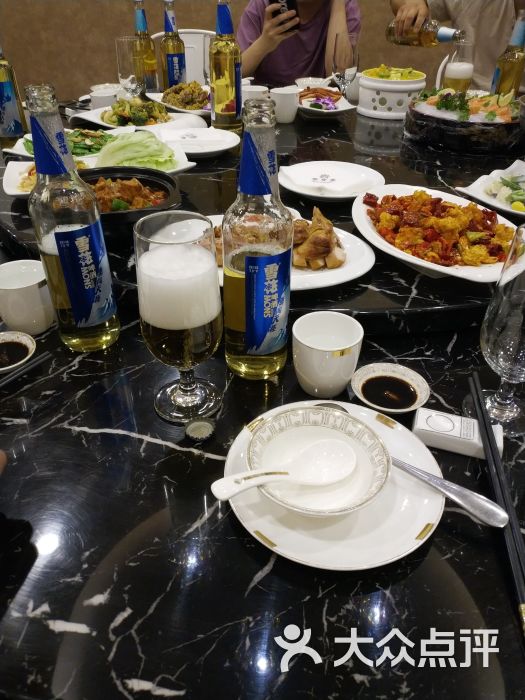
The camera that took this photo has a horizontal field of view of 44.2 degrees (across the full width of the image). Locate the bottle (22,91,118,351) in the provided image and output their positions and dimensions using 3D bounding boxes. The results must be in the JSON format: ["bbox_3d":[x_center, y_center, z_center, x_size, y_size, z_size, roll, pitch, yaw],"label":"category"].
[{"bbox_3d":[-0.198,-0.127,0.669,0.068,0.279,0.068,1,37,0],"label":"bottle"}]

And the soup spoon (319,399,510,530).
[{"bbox_3d":[0.122,0.102,0.576,0.200,0.025,0.042,27,44,34],"label":"soup spoon"}]

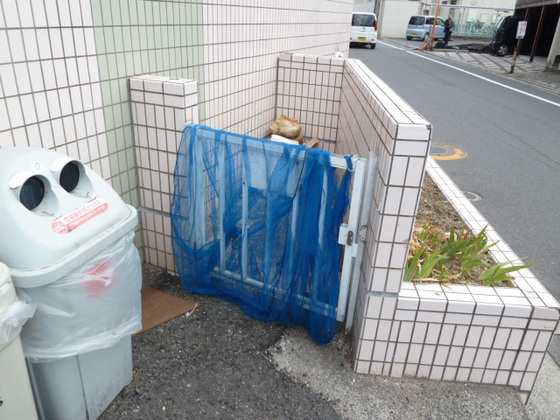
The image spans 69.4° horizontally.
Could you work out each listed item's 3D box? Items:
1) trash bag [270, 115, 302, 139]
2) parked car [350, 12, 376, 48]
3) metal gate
[{"bbox_3d":[0.043,-0.605,2.930,0.215,0.140,0.170,5,25,5],"label":"trash bag"},{"bbox_3d":[4.331,-9.706,21.892,1.475,1.670,3.395,4,25,2],"label":"parked car"},{"bbox_3d":[-0.125,0.087,1.755,0.840,0.800,0.180,15,27,24],"label":"metal gate"}]

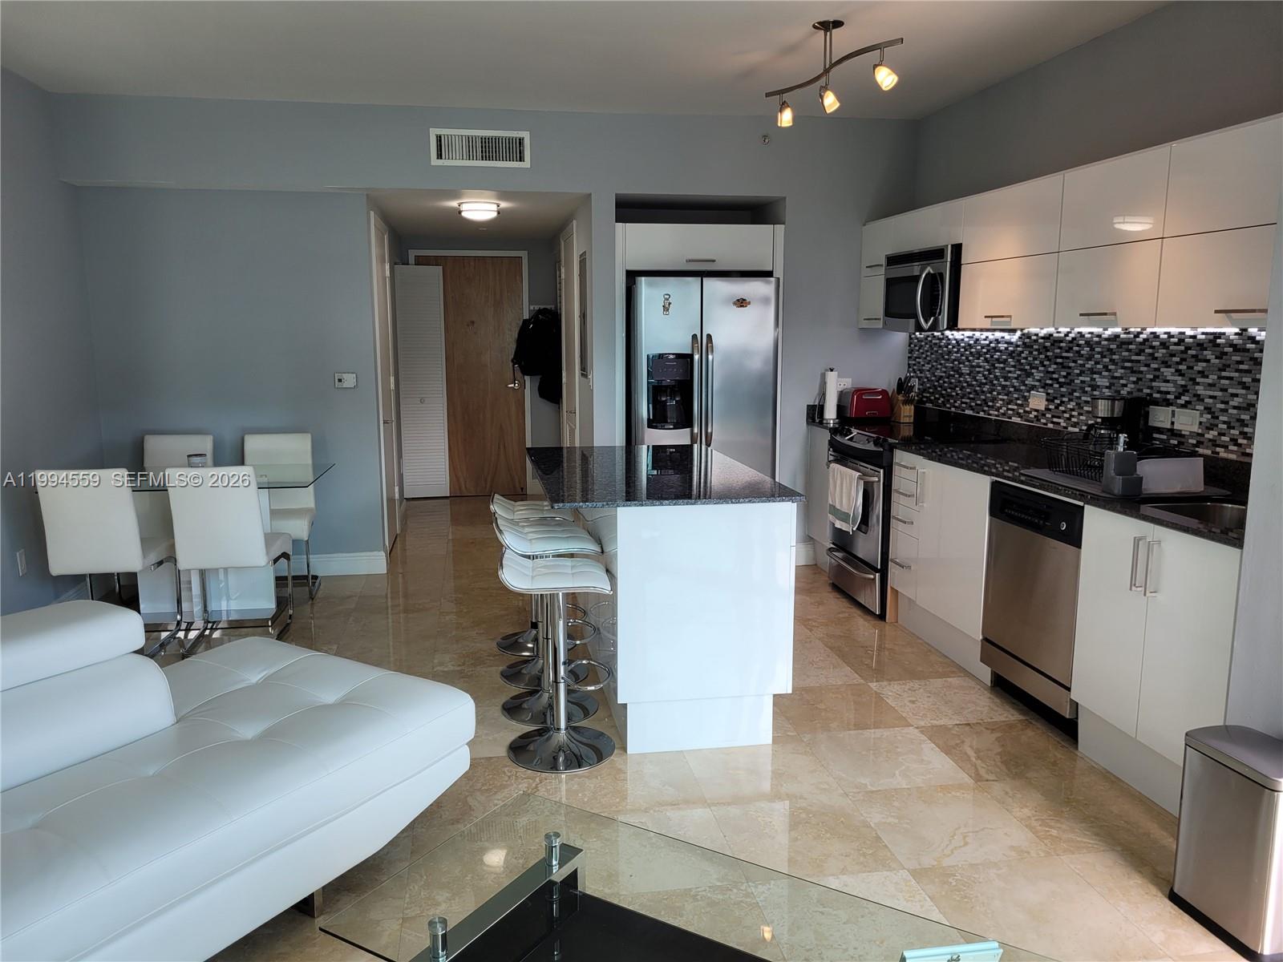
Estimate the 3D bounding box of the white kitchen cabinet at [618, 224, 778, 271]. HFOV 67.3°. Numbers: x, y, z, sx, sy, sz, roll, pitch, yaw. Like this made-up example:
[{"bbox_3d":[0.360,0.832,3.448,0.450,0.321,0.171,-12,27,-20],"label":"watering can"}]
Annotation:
[{"bbox_3d":[0.292,-1.422,5.970,0.912,0.266,0.606,-2,9,-9],"label":"white kitchen cabinet"}]

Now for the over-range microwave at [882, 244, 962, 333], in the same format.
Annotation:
[{"bbox_3d":[1.593,-0.997,5.062,0.423,0.418,0.760,-2,9,-9],"label":"over-range microwave"}]

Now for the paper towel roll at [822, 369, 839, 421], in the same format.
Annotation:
[{"bbox_3d":[1.111,-0.493,5.633,0.082,0.310,0.082,0,9,0],"label":"paper towel roll"}]

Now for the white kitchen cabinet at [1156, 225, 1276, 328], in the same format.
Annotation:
[{"bbox_3d":[1.991,-0.621,2.943,0.343,0.305,0.794,-2,9,-9],"label":"white kitchen cabinet"}]

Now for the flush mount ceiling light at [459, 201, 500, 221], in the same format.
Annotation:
[{"bbox_3d":[-0.997,-1.651,5.913,0.266,0.109,0.266,-2,9,-9],"label":"flush mount ceiling light"}]

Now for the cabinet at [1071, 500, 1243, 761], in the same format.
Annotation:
[{"bbox_3d":[1.852,0.464,3.028,0.600,0.685,0.689,-2,9,-10],"label":"cabinet"}]

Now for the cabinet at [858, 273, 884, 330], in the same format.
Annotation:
[{"bbox_3d":[1.536,-1.060,5.705,0.322,0.305,0.449,-2,9,-9],"label":"cabinet"}]

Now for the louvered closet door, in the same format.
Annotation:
[{"bbox_3d":[-1.883,-0.837,8.314,0.391,1.983,0.051,-2,9,-9],"label":"louvered closet door"}]

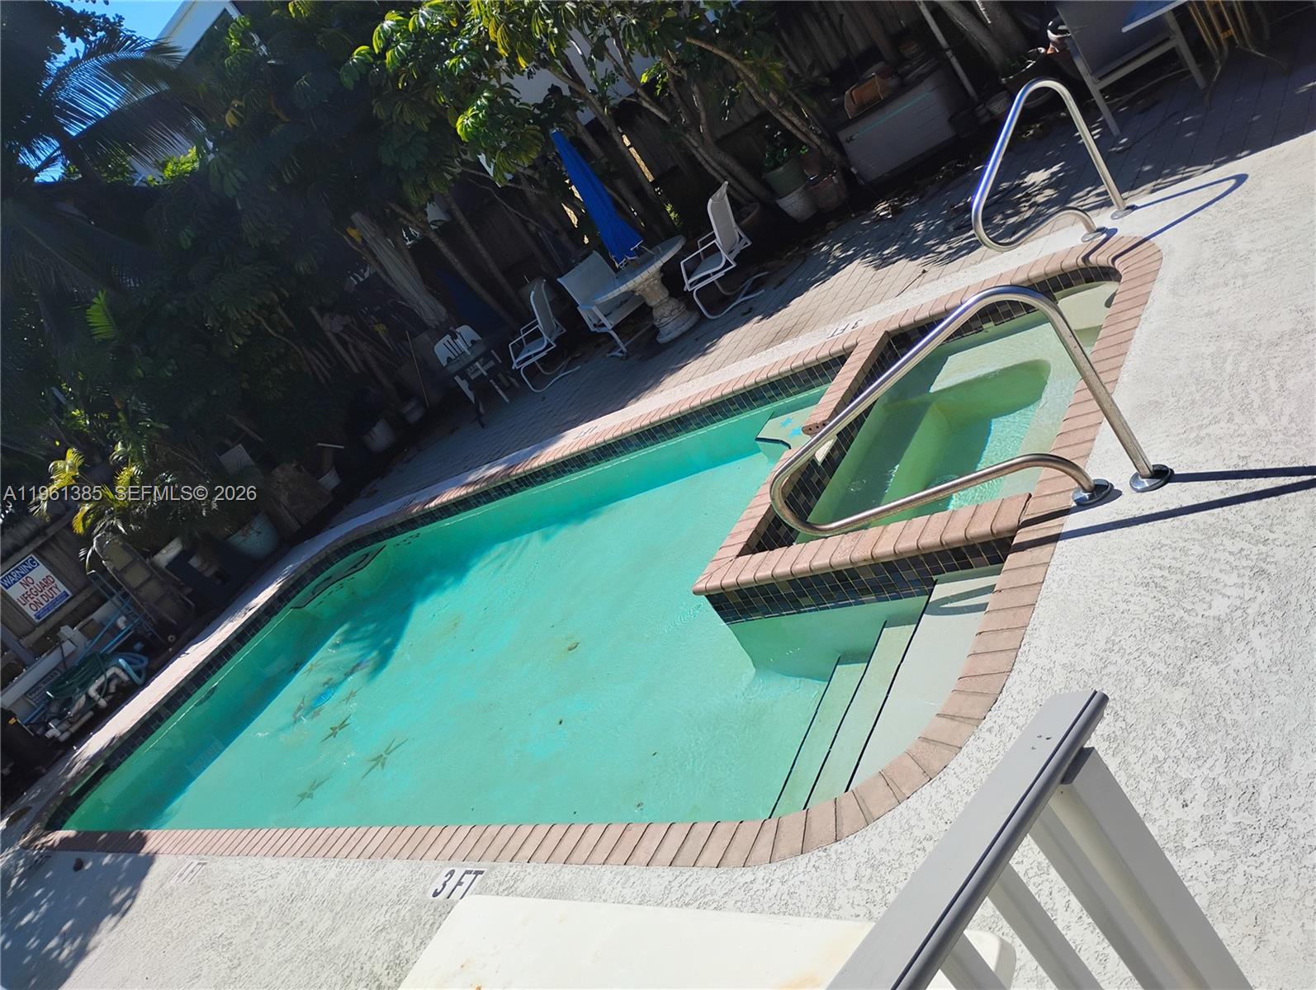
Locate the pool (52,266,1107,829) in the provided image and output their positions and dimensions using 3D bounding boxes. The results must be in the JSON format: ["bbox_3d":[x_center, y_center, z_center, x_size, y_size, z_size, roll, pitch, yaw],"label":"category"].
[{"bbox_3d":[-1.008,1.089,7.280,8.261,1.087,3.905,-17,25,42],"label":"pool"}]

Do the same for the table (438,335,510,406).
[{"bbox_3d":[-1.932,-1.299,12.098,0.978,0.682,0.978,-34,18,0],"label":"table"}]

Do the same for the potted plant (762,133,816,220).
[{"bbox_3d":[1.336,-3.290,11.132,0.447,0.884,0.447,-31,19,10],"label":"potted plant"}]

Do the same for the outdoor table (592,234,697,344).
[{"bbox_3d":[0.001,-1.876,10.174,1.144,0.711,1.144,-31,19,12],"label":"outdoor table"}]

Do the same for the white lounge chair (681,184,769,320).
[{"bbox_3d":[0.529,-2.236,9.799,0.697,0.940,0.593,-25,20,26],"label":"white lounge chair"}]

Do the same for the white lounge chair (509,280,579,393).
[{"bbox_3d":[-1.327,-1.732,11.728,0.697,0.940,0.593,-30,19,14],"label":"white lounge chair"}]

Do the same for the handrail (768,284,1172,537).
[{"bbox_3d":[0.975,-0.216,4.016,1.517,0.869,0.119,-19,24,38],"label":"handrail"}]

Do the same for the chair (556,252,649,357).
[{"bbox_3d":[-0.450,-1.939,10.739,0.593,0.940,0.697,-40,19,-16],"label":"chair"}]

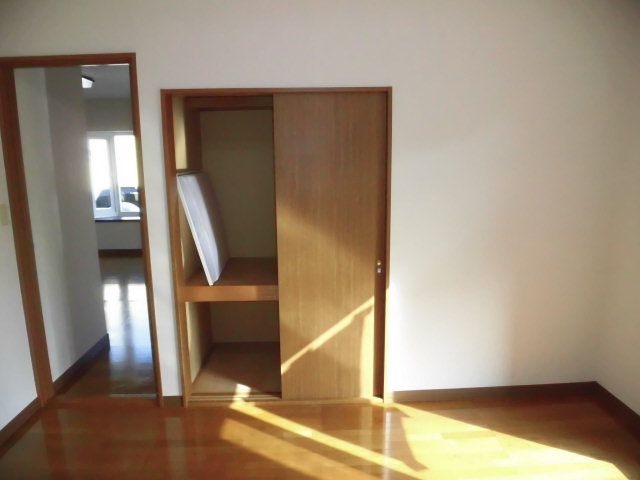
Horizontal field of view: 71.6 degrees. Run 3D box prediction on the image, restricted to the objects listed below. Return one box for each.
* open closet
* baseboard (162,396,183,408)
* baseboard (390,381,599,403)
[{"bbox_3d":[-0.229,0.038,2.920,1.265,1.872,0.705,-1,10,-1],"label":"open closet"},{"bbox_3d":[-0.885,0.982,2.675,0.115,0.078,0.015,-1,10,-2],"label":"baseboard"},{"bbox_3d":[1.073,0.944,2.728,1.308,0.082,0.015,-1,10,-2],"label":"baseboard"}]

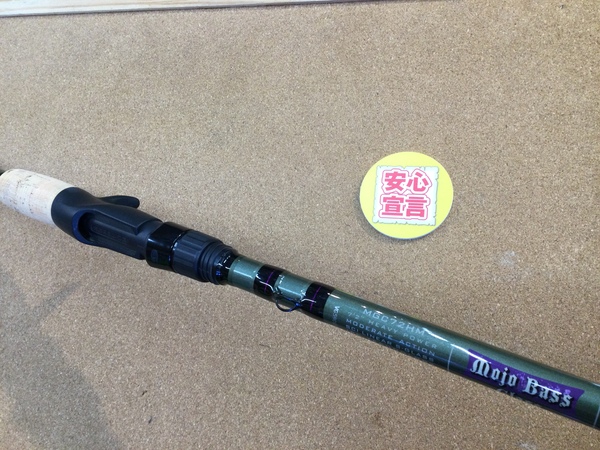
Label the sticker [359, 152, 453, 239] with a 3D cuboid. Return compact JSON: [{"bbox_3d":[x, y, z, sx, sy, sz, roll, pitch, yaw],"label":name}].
[{"bbox_3d":[0.057,-0.016,0.291,0.050,0.003,0.050,3,75,15],"label":"sticker"}]

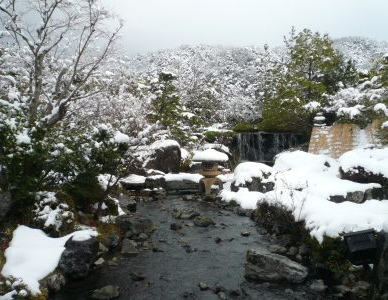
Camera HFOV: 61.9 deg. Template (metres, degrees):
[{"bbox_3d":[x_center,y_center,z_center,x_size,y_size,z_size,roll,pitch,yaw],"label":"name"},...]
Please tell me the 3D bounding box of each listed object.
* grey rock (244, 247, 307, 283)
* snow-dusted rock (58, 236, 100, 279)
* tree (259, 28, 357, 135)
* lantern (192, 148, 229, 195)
[{"bbox_3d":[1.020,1.430,4.050,0.700,0.330,0.420,0,1,12],"label":"grey rock"},{"bbox_3d":[-1.450,1.360,4.100,0.480,0.400,0.420,0,1,-20],"label":"snow-dusted rock"},{"bbox_3d":[5.600,-3.400,16.000,4.400,5.100,4.200,0,1,19],"label":"tree"},{"bbox_3d":[0.460,0.600,9.000,0.980,1.250,0.980,0,1,12],"label":"lantern"}]

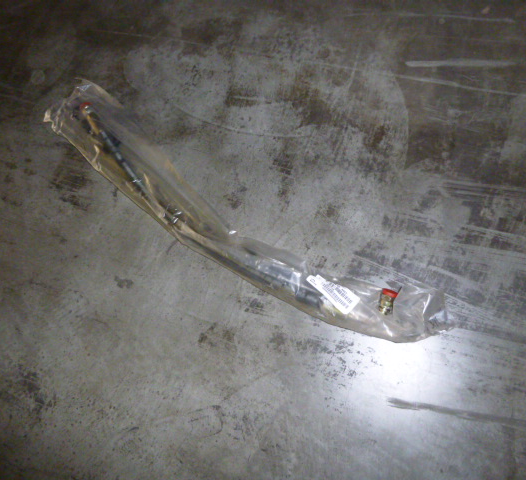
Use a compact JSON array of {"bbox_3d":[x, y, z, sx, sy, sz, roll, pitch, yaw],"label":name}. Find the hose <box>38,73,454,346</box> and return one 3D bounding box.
[{"bbox_3d":[-0.155,-0.101,1.179,1.298,0.070,0.233,33,86,22],"label":"hose"}]

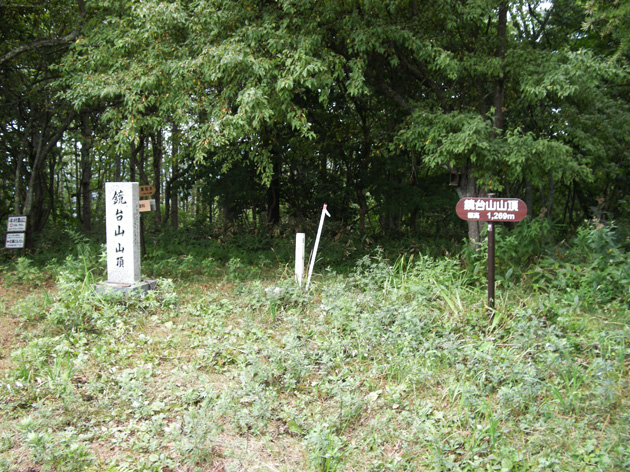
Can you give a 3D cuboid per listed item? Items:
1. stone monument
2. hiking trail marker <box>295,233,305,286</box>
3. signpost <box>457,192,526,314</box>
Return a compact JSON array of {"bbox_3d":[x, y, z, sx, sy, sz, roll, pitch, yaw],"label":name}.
[{"bbox_3d":[-2.303,0.036,8.200,0.510,1.320,0.500,0,4,12],"label":"stone monument"},{"bbox_3d":[-0.196,0.309,8.500,0.084,0.700,0.084,3,4,22],"label":"hiking trail marker"},{"bbox_3d":[1.877,0.207,7.150,0.720,1.280,0.090,1,4,16],"label":"signpost"}]

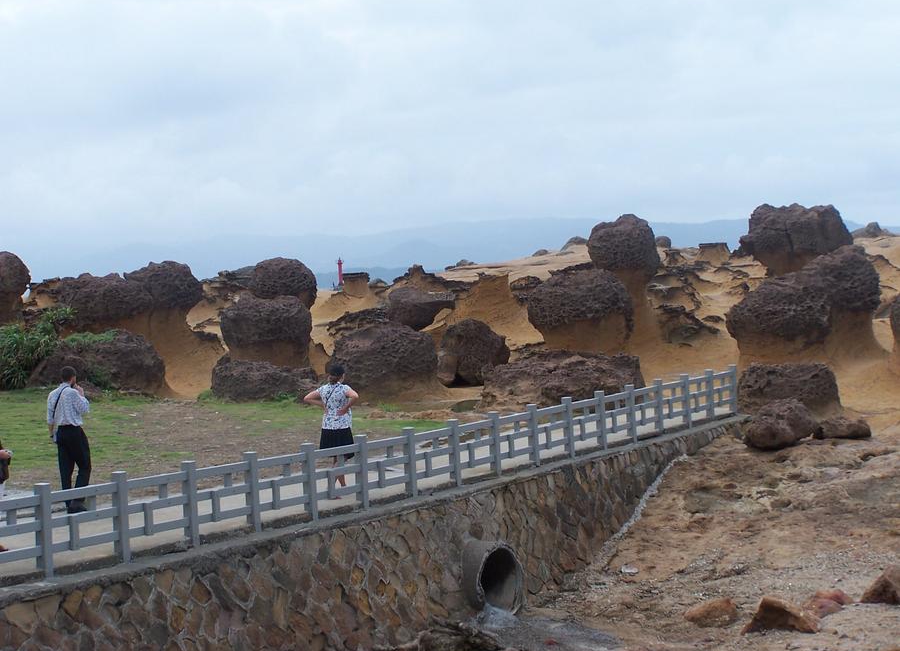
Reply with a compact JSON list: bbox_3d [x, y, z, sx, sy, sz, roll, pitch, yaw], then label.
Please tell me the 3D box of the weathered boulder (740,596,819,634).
[{"bbox_3d":[4.055,3.569,24.000,0.940,0.450,0.620,-3,1,0],"label":"weathered boulder"}]

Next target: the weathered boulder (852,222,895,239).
[{"bbox_3d":[18.460,-4.141,85.000,1.831,0.697,1.373,-3,1,12],"label":"weathered boulder"}]

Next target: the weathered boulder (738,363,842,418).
[{"bbox_3d":[6.199,1.183,35.500,1.874,0.999,1.500,-3,1,10],"label":"weathered boulder"}]

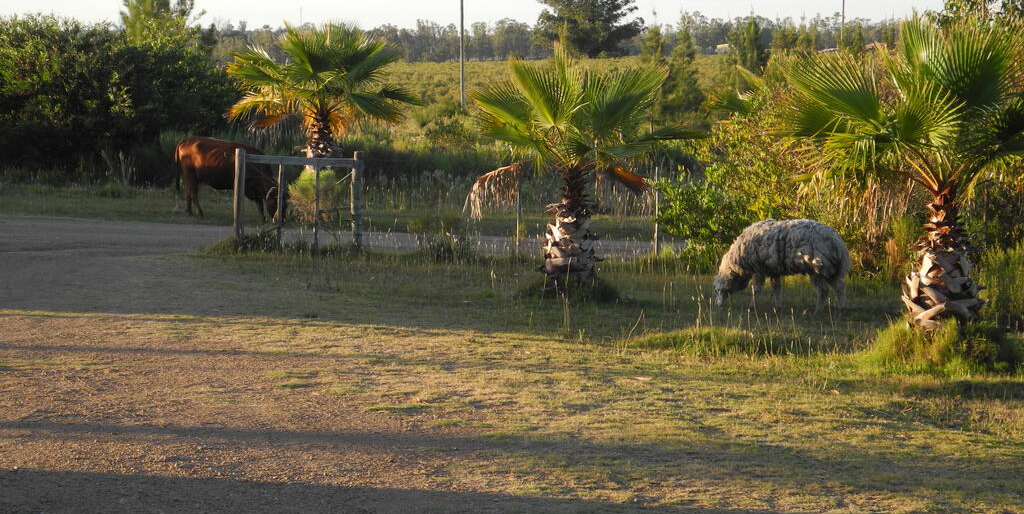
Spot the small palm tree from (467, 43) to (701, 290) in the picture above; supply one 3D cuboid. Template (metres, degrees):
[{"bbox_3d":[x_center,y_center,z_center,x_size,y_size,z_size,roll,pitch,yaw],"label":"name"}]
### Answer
[{"bbox_3d":[0.740,-0.935,27.913,2.380,2.370,2.300,0,4,0],"label":"small palm tree"}]

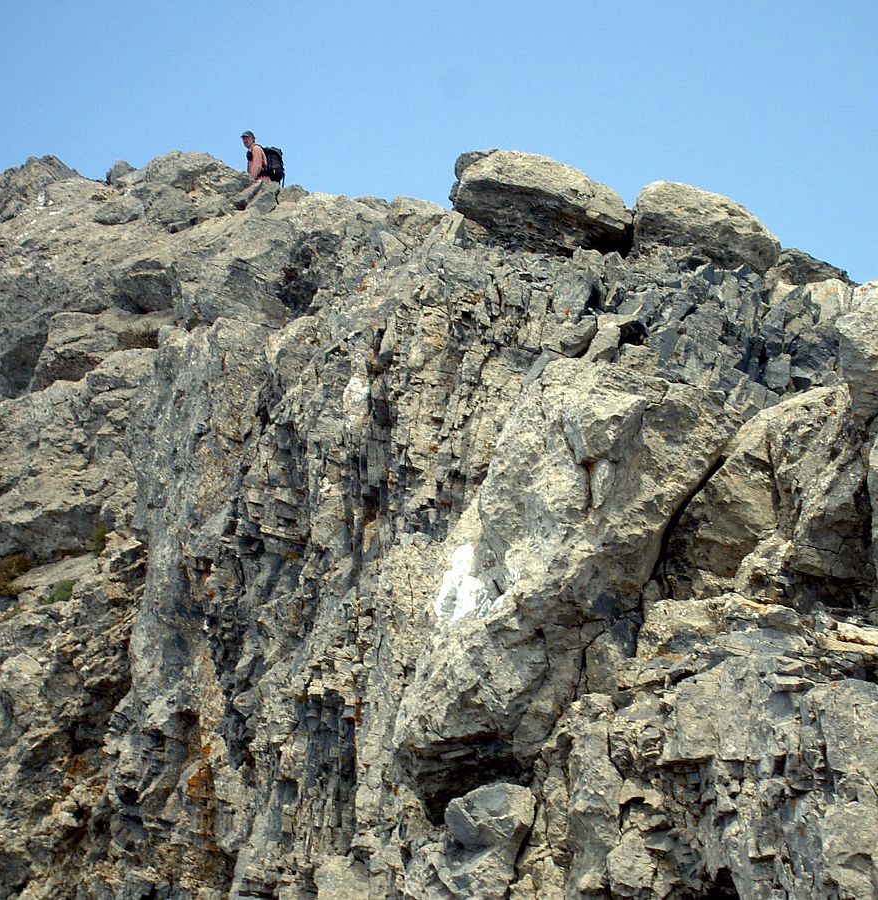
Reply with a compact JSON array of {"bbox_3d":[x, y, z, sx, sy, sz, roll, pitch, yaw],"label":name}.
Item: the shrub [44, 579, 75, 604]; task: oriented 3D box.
[{"bbox_3d":[-4.851,1.809,45.200,0.400,0.300,0.360,0,-13,0],"label":"shrub"}]

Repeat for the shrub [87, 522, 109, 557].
[{"bbox_3d":[-4.410,1.159,45.800,0.280,0.400,0.280,0,-13,0],"label":"shrub"}]

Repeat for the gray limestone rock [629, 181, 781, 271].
[{"bbox_3d":[3.455,-2.876,45.500,1.900,1.100,1.500,0,-13,0],"label":"gray limestone rock"}]

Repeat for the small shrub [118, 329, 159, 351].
[{"bbox_3d":[-4.377,-1.609,51.500,0.600,0.310,0.480,0,-12,0],"label":"small shrub"}]

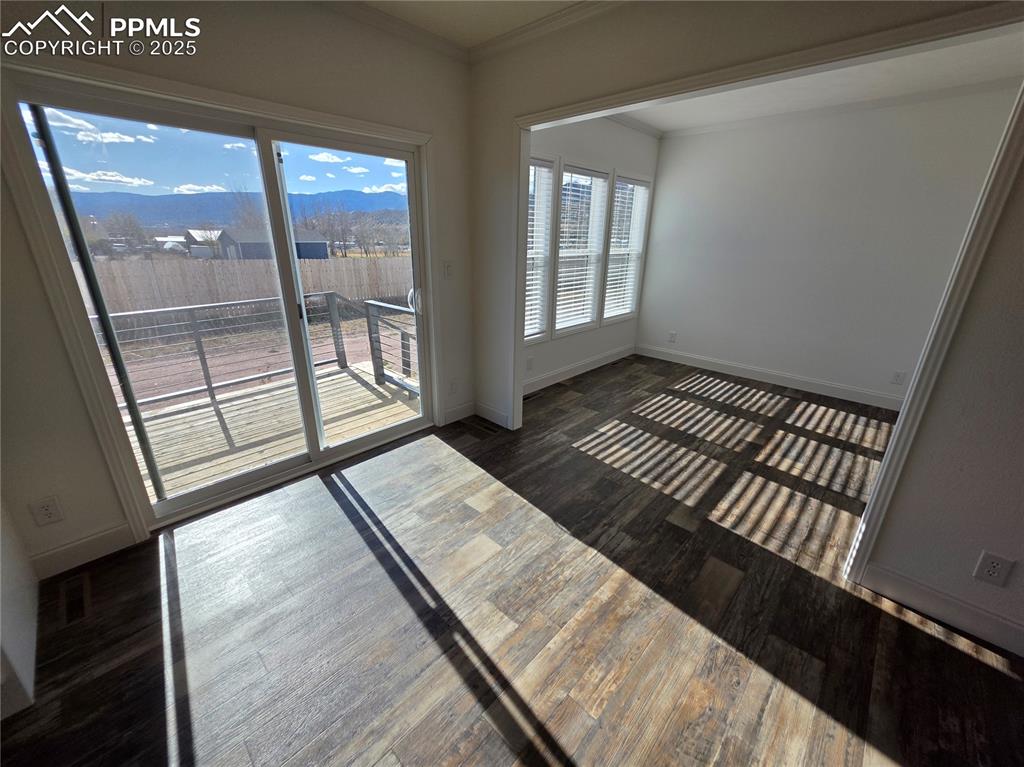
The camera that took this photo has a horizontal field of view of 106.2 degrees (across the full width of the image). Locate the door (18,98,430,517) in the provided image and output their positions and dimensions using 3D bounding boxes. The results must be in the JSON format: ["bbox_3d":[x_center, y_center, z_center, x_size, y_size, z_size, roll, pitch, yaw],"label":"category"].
[{"bbox_3d":[-1.224,-0.371,2.220,0.100,1.920,1.708,20,27,40],"label":"door"}]

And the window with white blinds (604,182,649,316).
[{"bbox_3d":[1.365,-1.577,4.638,0.055,1.533,0.818,20,27,40],"label":"window with white blinds"}]

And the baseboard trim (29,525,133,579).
[{"bbox_3d":[-1.964,0.775,1.774,0.018,0.126,0.318,20,27,40],"label":"baseboard trim"}]

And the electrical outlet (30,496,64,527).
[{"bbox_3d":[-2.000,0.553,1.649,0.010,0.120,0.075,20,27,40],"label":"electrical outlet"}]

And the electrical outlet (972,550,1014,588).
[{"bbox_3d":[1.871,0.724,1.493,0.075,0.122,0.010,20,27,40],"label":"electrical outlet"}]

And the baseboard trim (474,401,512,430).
[{"bbox_3d":[-0.172,0.276,3.292,0.402,0.126,0.018,20,27,40],"label":"baseboard trim"}]

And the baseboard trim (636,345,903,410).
[{"bbox_3d":[2.832,-0.124,4.634,2.847,0.128,0.018,20,27,40],"label":"baseboard trim"}]

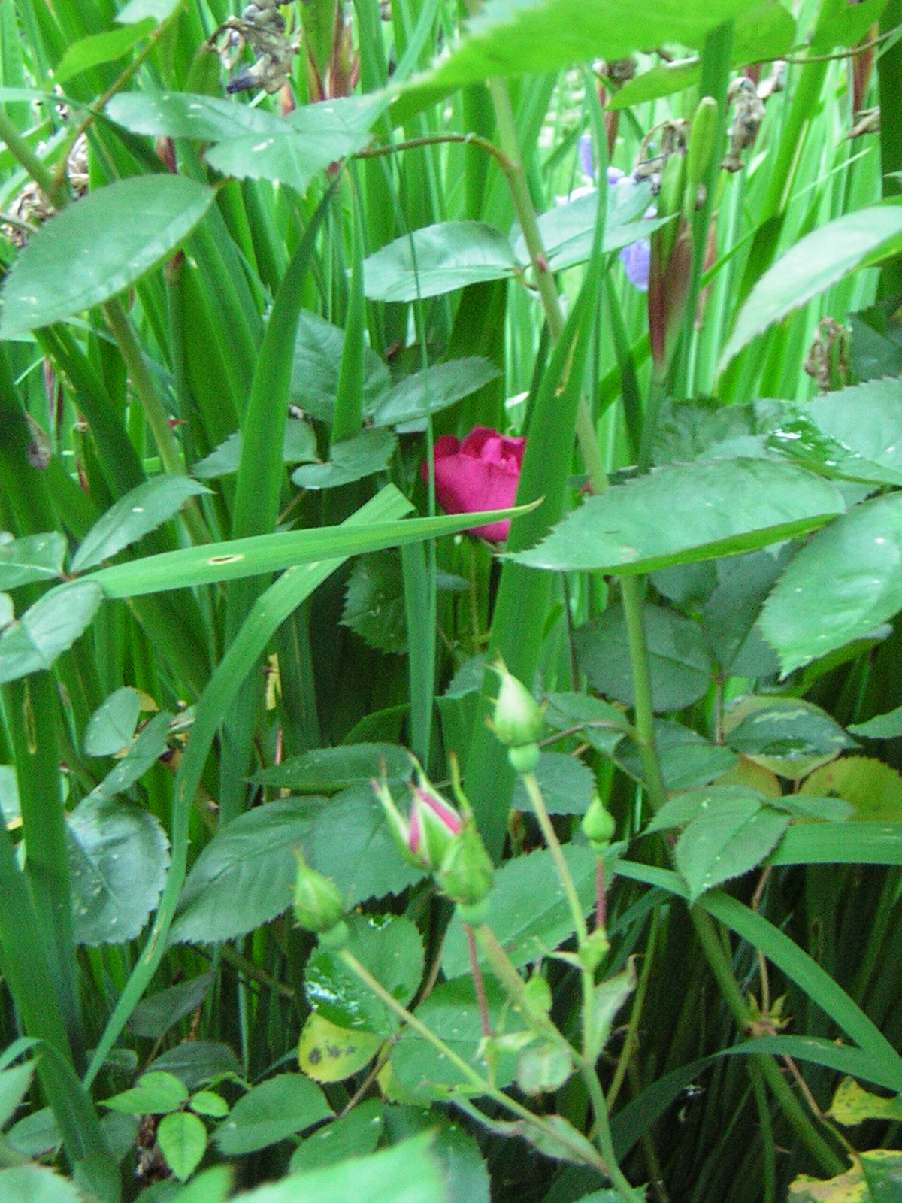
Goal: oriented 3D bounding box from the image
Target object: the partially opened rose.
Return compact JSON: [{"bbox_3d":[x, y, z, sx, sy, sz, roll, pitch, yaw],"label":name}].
[{"bbox_3d":[0.011,-0.042,0.830,0.044,0.039,0.044,0,15,0],"label":"partially opened rose"}]

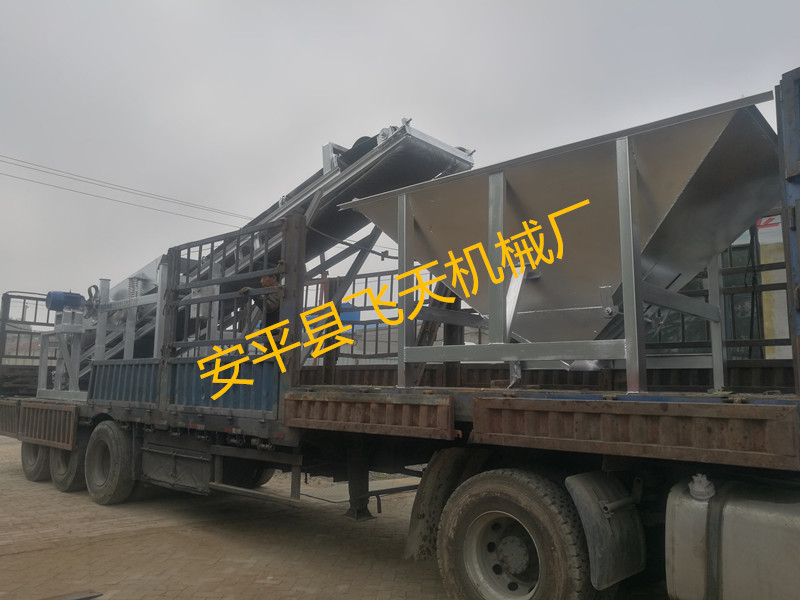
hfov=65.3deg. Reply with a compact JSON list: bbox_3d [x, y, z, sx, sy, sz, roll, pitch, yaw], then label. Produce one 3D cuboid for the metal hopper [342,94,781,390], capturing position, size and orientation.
[{"bbox_3d":[1.286,-0.092,4.936,3.363,1.583,1.779,-6,-10,42],"label":"metal hopper"}]

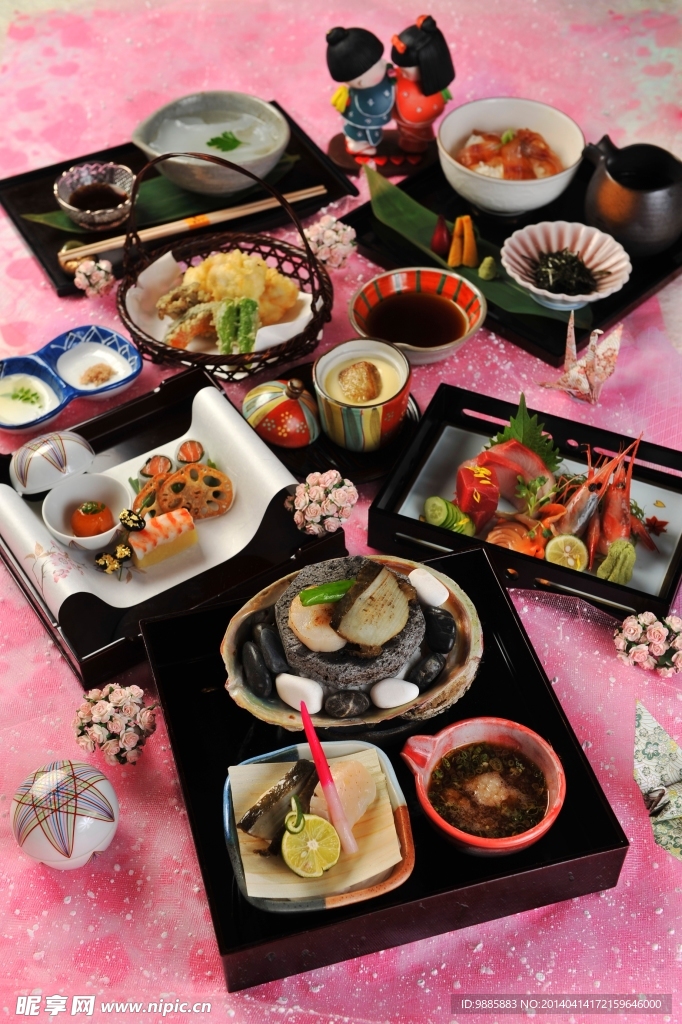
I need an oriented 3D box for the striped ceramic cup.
[{"bbox_3d":[0.015,-0.082,1.085,0.071,0.059,0.071,0,47,0],"label":"striped ceramic cup"}]

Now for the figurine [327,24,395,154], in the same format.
[{"bbox_3d":[0.019,-0.374,1.309,0.058,0.122,0.056,33,55,27],"label":"figurine"}]

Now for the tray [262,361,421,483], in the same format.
[{"bbox_3d":[-0.007,-0.065,1.110,0.136,0.016,0.136,-1,47,0],"label":"tray"}]

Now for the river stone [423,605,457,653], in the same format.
[{"bbox_3d":[0.062,0.074,0.931,0.021,0.018,0.031,-1,47,0],"label":"river stone"}]

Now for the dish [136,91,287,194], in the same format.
[{"bbox_3d":[-0.113,-0.317,1.310,0.138,0.051,0.119,-3,47,-2],"label":"dish"}]

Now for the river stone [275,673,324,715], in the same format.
[{"bbox_3d":[-0.026,0.115,0.938,0.034,0.017,0.025,34,56,28],"label":"river stone"}]

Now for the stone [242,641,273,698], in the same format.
[{"bbox_3d":[-0.054,0.101,0.948,0.018,0.015,0.041,-14,49,-12],"label":"stone"}]

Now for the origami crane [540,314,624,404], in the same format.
[{"bbox_3d":[0.193,-0.122,1.174,0.066,0.058,0.047,-28,53,-23],"label":"origami crane"}]

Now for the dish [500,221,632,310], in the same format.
[{"bbox_3d":[0.183,-0.194,1.206,0.105,0.032,0.105,0,47,0],"label":"dish"}]

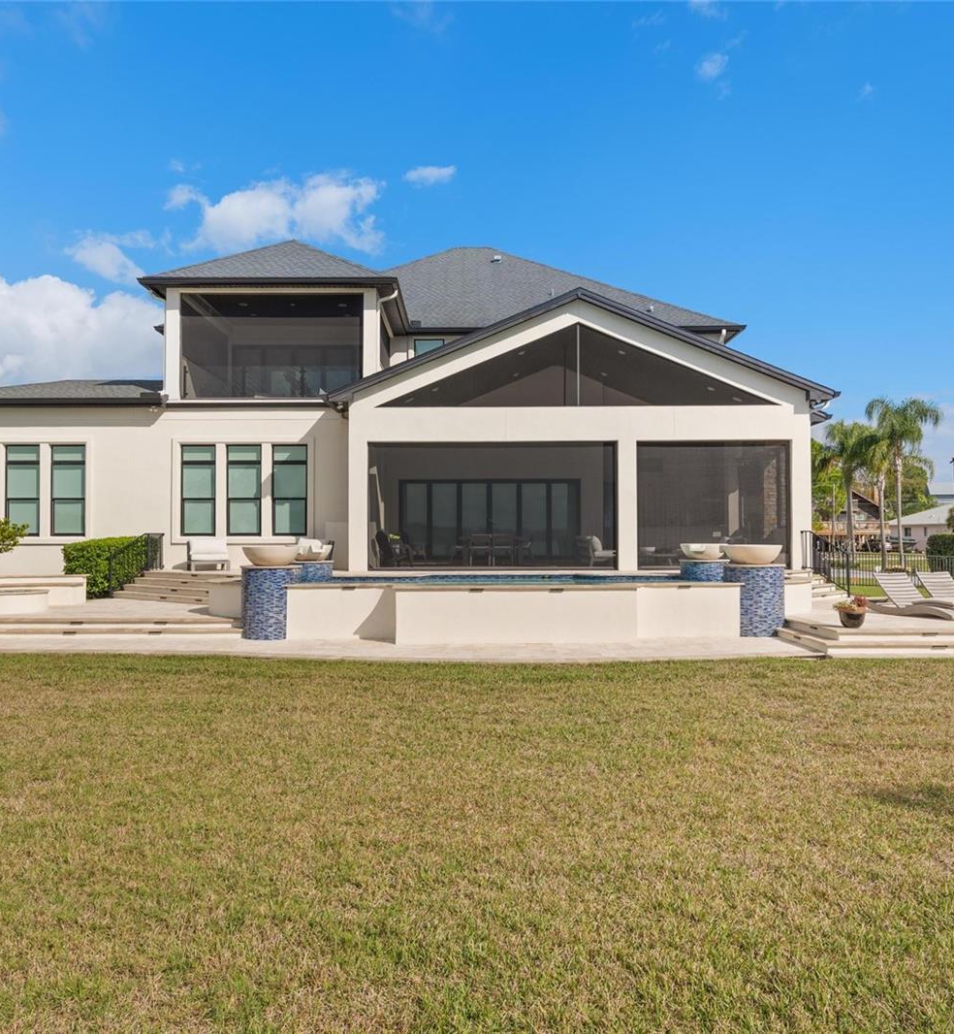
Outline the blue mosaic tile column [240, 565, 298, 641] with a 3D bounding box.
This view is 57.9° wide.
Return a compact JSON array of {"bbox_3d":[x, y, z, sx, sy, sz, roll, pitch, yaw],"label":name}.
[{"bbox_3d":[-3.831,1.566,16.021,1.050,1.330,1.050,0,-1,0],"label":"blue mosaic tile column"}]

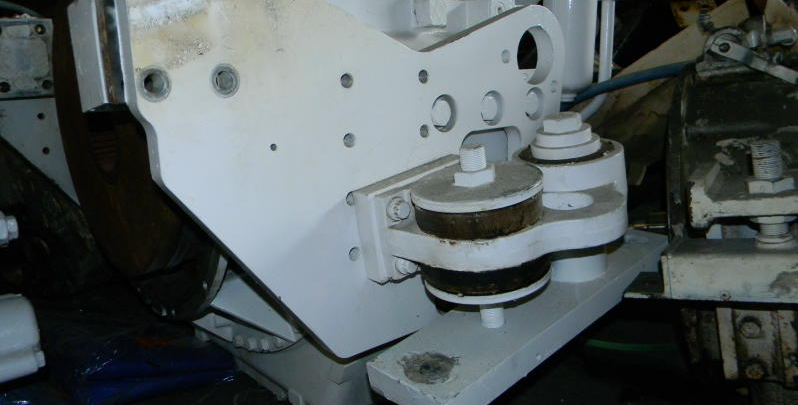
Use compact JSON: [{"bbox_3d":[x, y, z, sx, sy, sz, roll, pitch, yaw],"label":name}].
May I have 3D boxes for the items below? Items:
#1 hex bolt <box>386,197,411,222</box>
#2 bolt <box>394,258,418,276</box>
[{"bbox_3d":[-0.001,0.010,0.892,0.030,0.030,0.016,-24,24,-39],"label":"hex bolt"},{"bbox_3d":[0.011,0.087,0.918,0.030,0.030,0.016,-24,24,-39],"label":"bolt"}]

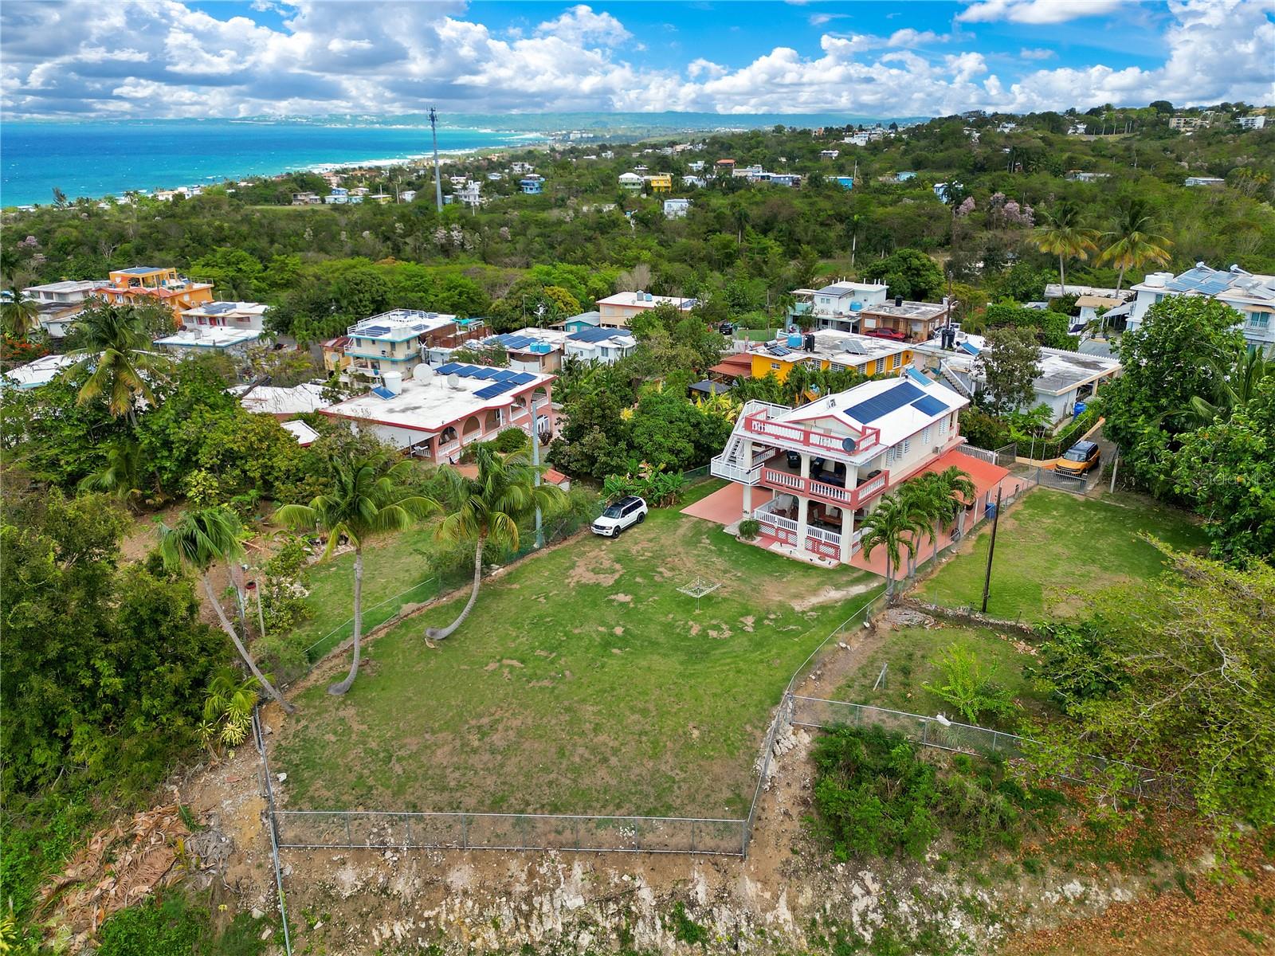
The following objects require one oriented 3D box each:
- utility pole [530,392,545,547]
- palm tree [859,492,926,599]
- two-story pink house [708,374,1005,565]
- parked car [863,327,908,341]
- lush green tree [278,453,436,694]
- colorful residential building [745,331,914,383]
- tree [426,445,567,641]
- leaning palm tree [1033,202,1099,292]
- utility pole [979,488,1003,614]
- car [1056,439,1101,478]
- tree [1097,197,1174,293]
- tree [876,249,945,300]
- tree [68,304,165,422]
[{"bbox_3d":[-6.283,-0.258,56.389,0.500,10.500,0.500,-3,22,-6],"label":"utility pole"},{"bbox_3d":[14.511,4.034,50.954,3.862,6.597,4.100,0,22,0],"label":"palm tree"},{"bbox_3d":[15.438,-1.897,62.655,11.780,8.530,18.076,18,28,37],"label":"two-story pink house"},{"bbox_3d":[32.042,-18.816,113.901,4.950,1.500,1.850,13,26,30],"label":"parked car"},{"bbox_3d":[-12.888,4.867,41.671,7.234,12.476,7.600,0,22,0],"label":"lush green tree"},{"bbox_3d":[21.934,-13.068,100.359,15.500,3.400,12.100,-20,30,-40],"label":"colorful residential building"},{"bbox_3d":[-7.236,3.641,46.305,7.262,11.041,7.400,0,22,0],"label":"tree"},{"bbox_3d":[53.135,-28.042,110.609,8.200,12.300,8.000,10,24,23],"label":"leaning palm tree"},{"bbox_3d":[19.709,4.130,49.099,0.280,7.822,0.280,-2,22,1],"label":"utility pole"},{"bbox_3d":[32.900,-1.381,66.084,1.930,1.780,4.400,18,28,37],"label":"car"},{"bbox_3d":[59.618,-26.296,107.001,8.943,14.168,8.943,12,25,26],"label":"tree"},{"bbox_3d":[36.062,-25.621,116.999,9.200,8.800,9.000,7,23,16],"label":"tree"},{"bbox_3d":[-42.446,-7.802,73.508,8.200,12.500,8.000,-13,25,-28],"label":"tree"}]

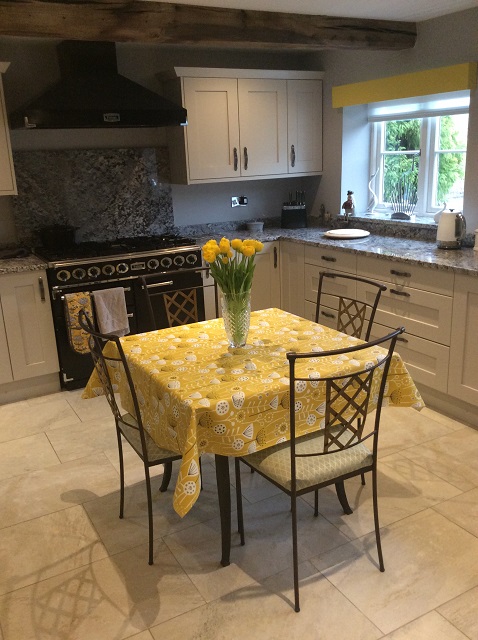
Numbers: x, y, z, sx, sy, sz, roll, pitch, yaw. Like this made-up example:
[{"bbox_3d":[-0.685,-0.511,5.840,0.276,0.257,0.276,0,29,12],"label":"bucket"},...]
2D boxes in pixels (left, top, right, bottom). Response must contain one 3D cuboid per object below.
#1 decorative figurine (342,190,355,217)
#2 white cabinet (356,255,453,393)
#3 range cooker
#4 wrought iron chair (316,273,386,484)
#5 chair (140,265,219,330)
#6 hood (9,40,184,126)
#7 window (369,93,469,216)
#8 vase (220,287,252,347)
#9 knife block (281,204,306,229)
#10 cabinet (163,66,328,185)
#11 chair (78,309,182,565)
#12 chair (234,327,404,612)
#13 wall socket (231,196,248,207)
[{"bbox_3d":[0.871,-0.940,4.745,0.090,0.210,0.090,-16,21,-41],"label":"decorative figurine"},{"bbox_3d":[1.235,-0.049,3.779,0.585,0.720,0.808,-11,18,-27],"label":"white cabinet"},{"bbox_3d":[-0.876,-0.102,4.422,1.115,0.910,0.630,-11,18,-27],"label":"range cooker"},{"bbox_3d":[0.341,0.301,2.732,0.535,0.958,0.453,-11,18,-27],"label":"wrought iron chair"},{"bbox_3d":[-0.190,0.253,2.979,0.453,0.958,0.526,-11,18,-27],"label":"chair"},{"bbox_3d":[-0.977,-1.620,4.059,1.110,0.575,0.520,-11,18,-27],"label":"hood"},{"bbox_3d":[1.376,-1.200,4.383,0.080,0.865,1.185,-11,18,-27],"label":"window"},{"bbox_3d":[-0.014,-0.005,2.445,0.120,0.232,0.120,-2,16,1],"label":"vase"},{"bbox_3d":[0.465,-0.866,4.899,0.200,0.200,0.115,1,16,10],"label":"knife block"},{"bbox_3d":[0.054,-1.545,4.746,1.295,0.815,0.400,-11,18,-27],"label":"cabinet"},{"bbox_3d":[-0.320,0.426,2.388,0.528,0.958,0.453,-11,18,-27],"label":"chair"},{"bbox_3d":[0.269,0.477,2.135,0.460,0.950,0.535,-11,18,-27],"label":"chair"},{"bbox_3d":[0.009,-1.005,5.029,0.148,0.086,0.025,-11,18,-27],"label":"wall socket"}]

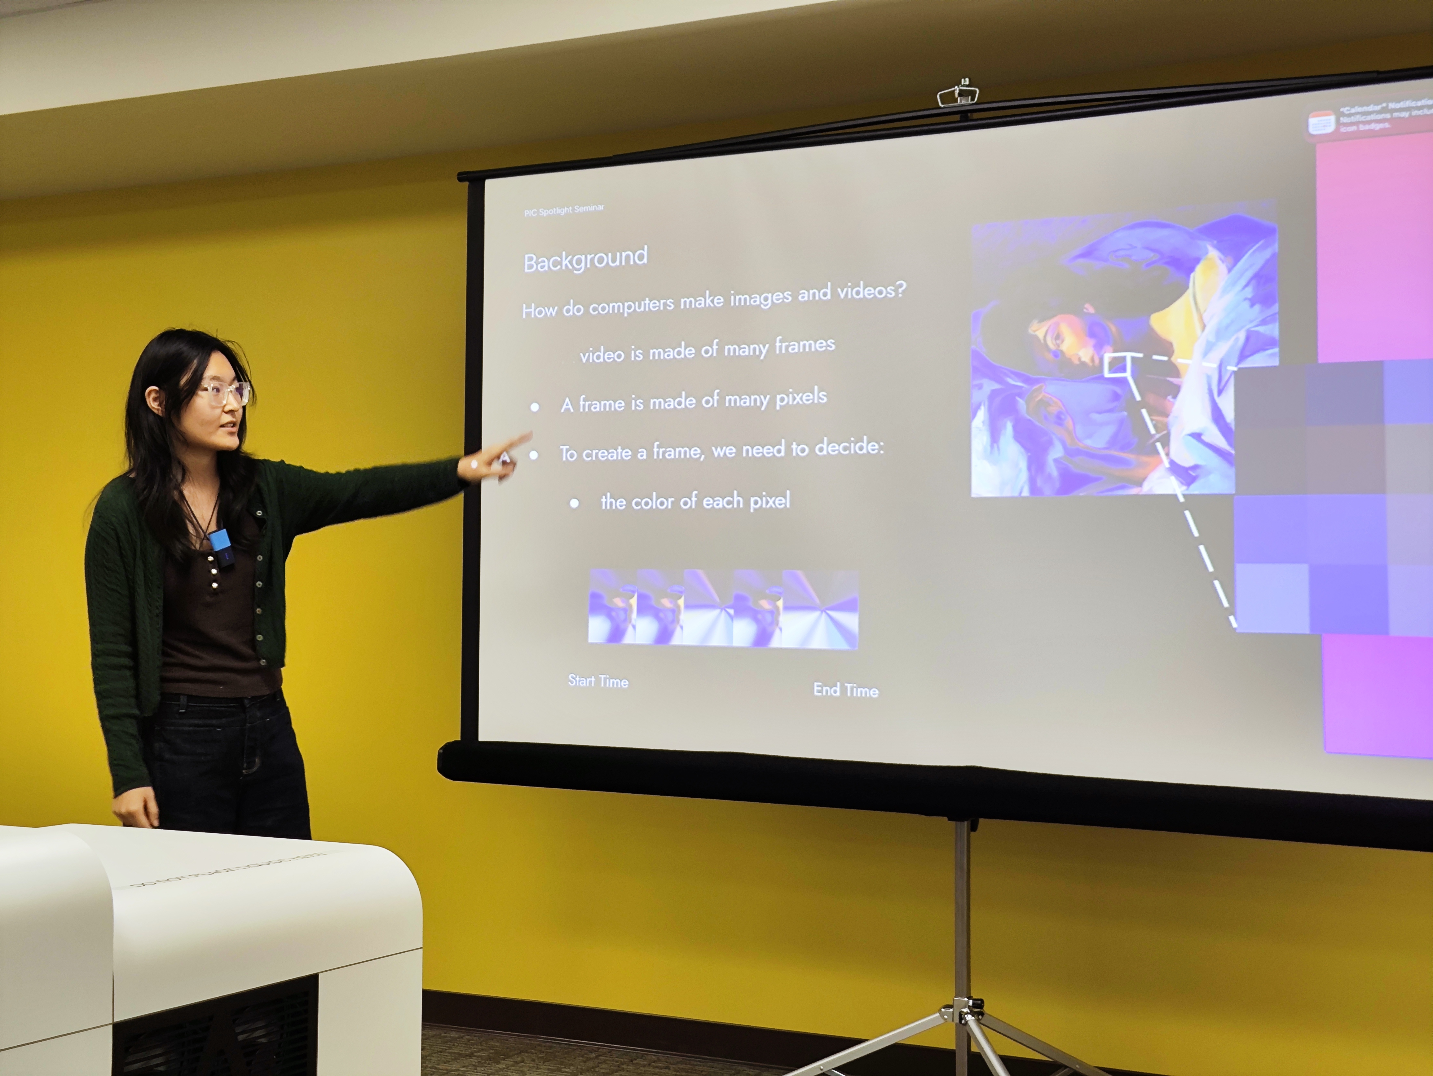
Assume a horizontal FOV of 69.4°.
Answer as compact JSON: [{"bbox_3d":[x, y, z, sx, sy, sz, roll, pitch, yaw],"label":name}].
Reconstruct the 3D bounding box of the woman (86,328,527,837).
[{"bbox_3d":[-0.745,0.417,1.785,0.800,1.640,0.490,-1,-2,41],"label":"woman"}]

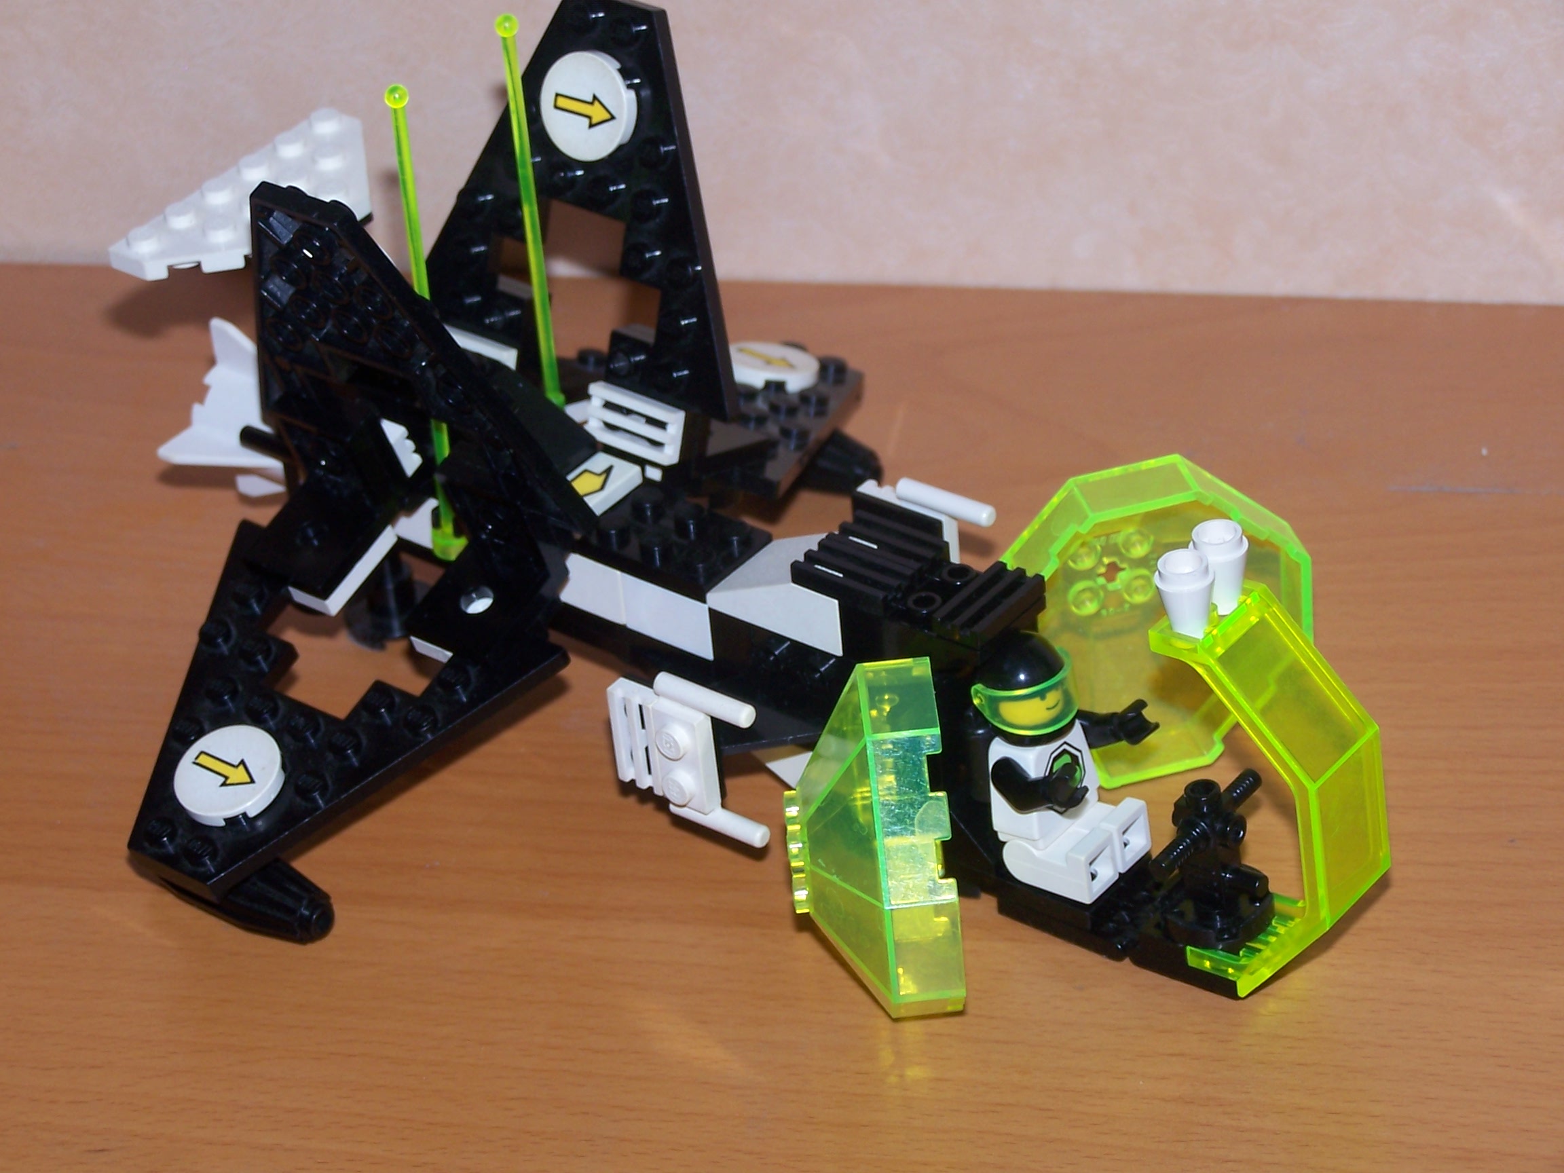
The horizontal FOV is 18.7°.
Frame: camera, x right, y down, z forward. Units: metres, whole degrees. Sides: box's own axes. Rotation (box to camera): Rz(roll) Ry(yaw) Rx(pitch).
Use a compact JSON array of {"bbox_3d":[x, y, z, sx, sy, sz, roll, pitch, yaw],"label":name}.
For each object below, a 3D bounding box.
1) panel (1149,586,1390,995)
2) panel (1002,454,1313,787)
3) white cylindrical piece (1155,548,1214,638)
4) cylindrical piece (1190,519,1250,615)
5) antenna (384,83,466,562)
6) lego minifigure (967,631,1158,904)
[{"bbox_3d":[0.065,0.028,0.627,0.024,0.057,0.016,16,40,36],"label":"panel"},{"bbox_3d":[0.050,0.002,0.683,0.048,0.048,0.020,-12,35,-10],"label":"panel"},{"bbox_3d":[0.052,0.002,0.612,0.008,0.011,0.008,-7,31,4],"label":"white cylindrical piece"},{"bbox_3d":[0.057,-0.002,0.617,0.008,0.011,0.008,-7,31,4],"label":"cylindrical piece"},{"bbox_3d":[-0.051,-0.037,0.670,0.007,0.077,0.007,-2,36,2],"label":"antenna"},{"bbox_3d":[0.039,0.023,0.650,0.021,0.033,0.024,21,42,32],"label":"lego minifigure"}]

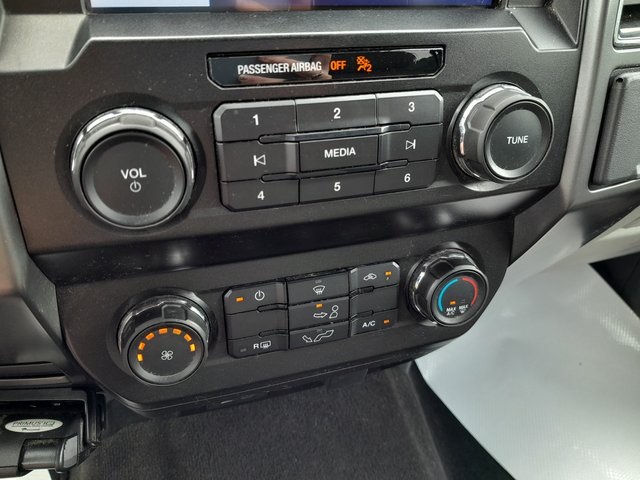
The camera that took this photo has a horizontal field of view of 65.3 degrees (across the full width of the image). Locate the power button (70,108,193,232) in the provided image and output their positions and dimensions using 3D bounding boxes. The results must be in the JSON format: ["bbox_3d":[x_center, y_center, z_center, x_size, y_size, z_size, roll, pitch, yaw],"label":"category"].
[{"bbox_3d":[-0.072,-0.026,0.195,0.047,0.047,0.018,-8,26,-16],"label":"power button"}]

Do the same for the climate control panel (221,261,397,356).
[{"bbox_3d":[-0.003,0.039,0.289,0.104,0.047,0.010,-8,25,-16],"label":"climate control panel"}]

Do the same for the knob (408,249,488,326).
[{"bbox_3d":[0.082,0.032,0.309,0.048,0.048,0.018,-8,25,-16],"label":"knob"}]

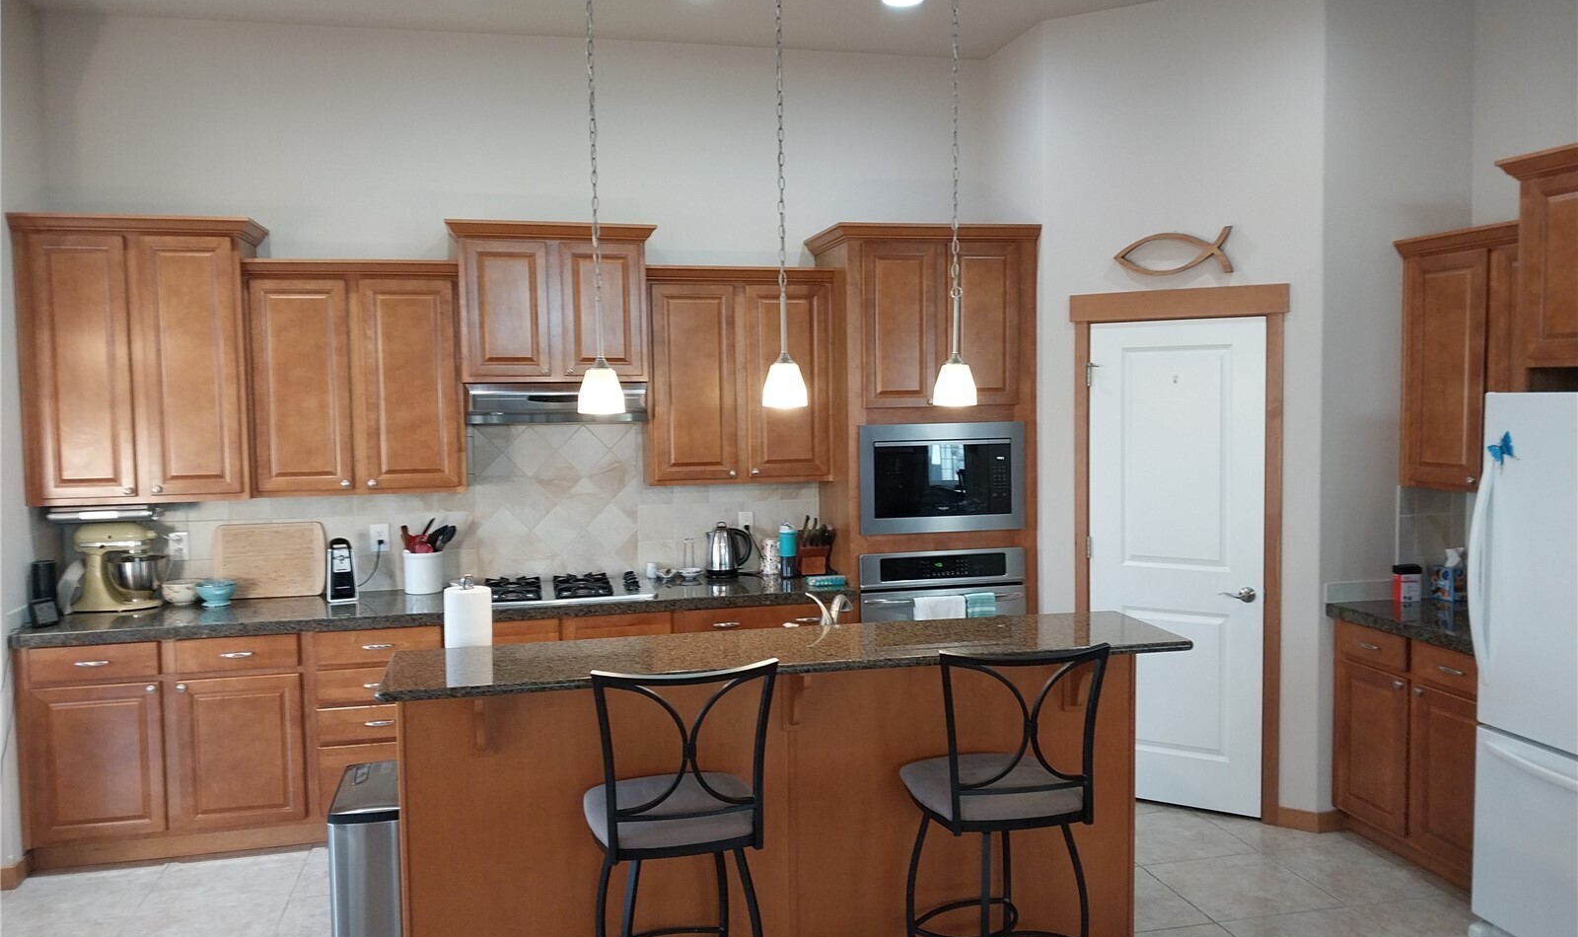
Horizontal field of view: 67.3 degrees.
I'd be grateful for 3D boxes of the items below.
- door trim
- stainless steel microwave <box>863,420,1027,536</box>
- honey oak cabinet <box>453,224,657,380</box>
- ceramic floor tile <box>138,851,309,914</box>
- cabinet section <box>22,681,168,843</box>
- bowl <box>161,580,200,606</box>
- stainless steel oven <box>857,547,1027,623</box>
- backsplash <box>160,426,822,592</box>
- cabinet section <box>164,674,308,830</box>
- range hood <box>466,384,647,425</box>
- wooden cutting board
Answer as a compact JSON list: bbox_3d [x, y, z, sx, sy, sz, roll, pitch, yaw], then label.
[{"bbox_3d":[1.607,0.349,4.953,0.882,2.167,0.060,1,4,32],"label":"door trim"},{"bbox_3d":[0.616,0.031,5.268,0.747,0.461,0.440,-1,3,-13],"label":"stainless steel microwave"},{"bbox_3d":[-1.016,-0.699,5.128,0.852,0.657,0.362,-1,3,-13],"label":"honey oak cabinet"},{"bbox_3d":[-2.066,1.524,4.385,0.500,0.010,0.495,-2,3,-13],"label":"ceramic floor tile"},{"bbox_3d":[-2.620,1.078,4.671,0.456,0.572,0.520,-2,3,-11],"label":"cabinet section"},{"bbox_3d":[-2.517,0.522,4.949,0.163,0.088,0.163,-1,3,-13],"label":"bowl"},{"bbox_3d":[0.612,0.706,5.366,0.752,0.728,0.600,-1,3,-13],"label":"stainless steel oven"},{"bbox_3d":[-1.293,0.165,5.275,2.960,0.720,0.020,-2,3,-13],"label":"backsplash"},{"bbox_3d":[-2.139,1.062,4.763,0.465,0.567,0.520,-2,3,-11],"label":"cabinet section"},{"bbox_3d":[-0.994,-0.279,5.084,0.726,0.165,0.480,-2,3,-13],"label":"range hood"},{"bbox_3d":[-2.200,0.389,5.043,0.445,0.326,0.020,-2,-4,-13],"label":"wooden cutting board"}]

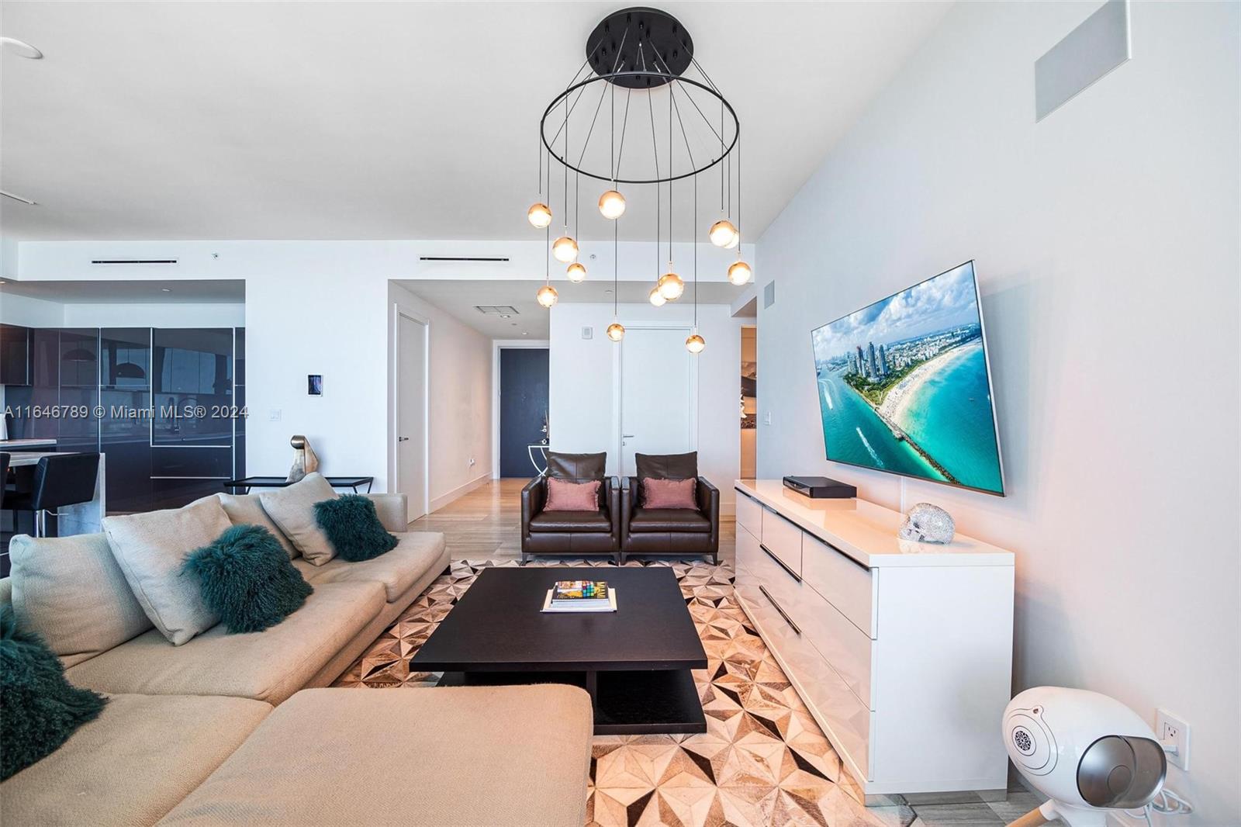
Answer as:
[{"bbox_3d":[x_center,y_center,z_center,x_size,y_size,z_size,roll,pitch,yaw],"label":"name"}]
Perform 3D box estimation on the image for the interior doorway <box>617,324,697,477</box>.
[{"bbox_3d":[0.440,0.095,5.840,0.950,2.270,0.110,0,0,-1],"label":"interior doorway"}]

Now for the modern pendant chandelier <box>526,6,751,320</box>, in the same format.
[{"bbox_3d":[0.097,-1.020,2.265,1.000,1.400,0.970,0,0,-1],"label":"modern pendant chandelier"}]

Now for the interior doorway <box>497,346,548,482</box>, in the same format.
[{"bbox_3d":[-1.791,0.020,9.000,0.920,2.420,0.080,0,0,-1],"label":"interior doorway"}]

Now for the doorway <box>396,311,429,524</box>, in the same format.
[{"bbox_3d":[-2.379,0.065,5.459,0.100,2.355,0.900,0,0,-1],"label":"doorway"}]

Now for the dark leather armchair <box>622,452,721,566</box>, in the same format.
[{"bbox_3d":[0.395,0.807,4.335,0.810,0.885,0.820,0,0,-1],"label":"dark leather armchair"}]

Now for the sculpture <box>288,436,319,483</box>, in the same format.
[{"bbox_3d":[-3.010,0.434,4.554,0.271,0.454,0.180,0,0,-1],"label":"sculpture"}]

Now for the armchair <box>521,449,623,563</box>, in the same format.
[{"bbox_3d":[-0.403,0.790,4.275,0.790,0.860,0.820,0,0,-1],"label":"armchair"}]

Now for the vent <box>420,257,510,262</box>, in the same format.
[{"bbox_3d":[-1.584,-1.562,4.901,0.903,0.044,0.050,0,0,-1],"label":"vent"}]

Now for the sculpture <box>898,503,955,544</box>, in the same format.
[{"bbox_3d":[1.070,0.373,1.685,0.165,0.140,0.120,0,0,21],"label":"sculpture"}]

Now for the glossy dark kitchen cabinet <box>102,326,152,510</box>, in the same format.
[{"bbox_3d":[-6.108,0.086,6.199,0.646,2.282,0.600,0,0,-1],"label":"glossy dark kitchen cabinet"}]

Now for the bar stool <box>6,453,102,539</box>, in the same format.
[{"bbox_3d":[-3.993,0.760,3.330,0.470,0.940,0.380,0,0,-1],"label":"bar stool"}]

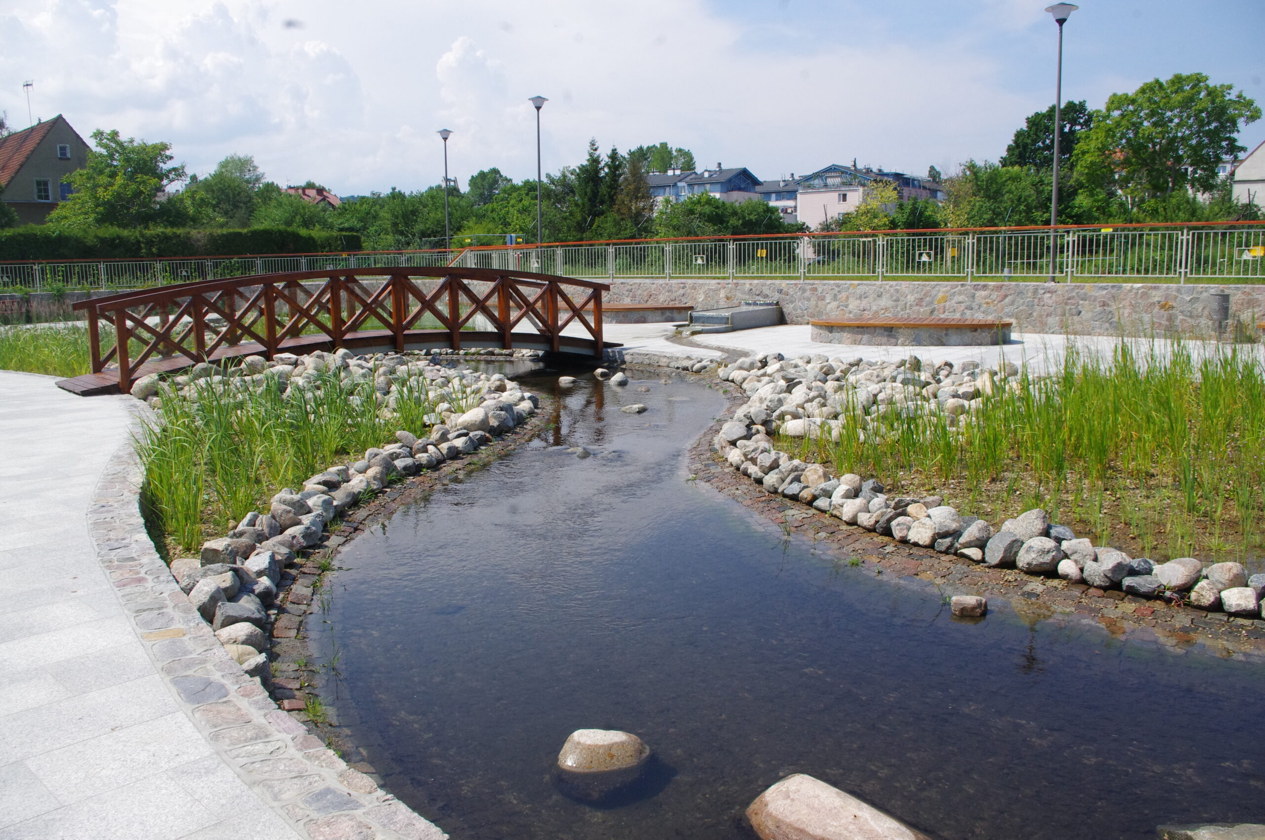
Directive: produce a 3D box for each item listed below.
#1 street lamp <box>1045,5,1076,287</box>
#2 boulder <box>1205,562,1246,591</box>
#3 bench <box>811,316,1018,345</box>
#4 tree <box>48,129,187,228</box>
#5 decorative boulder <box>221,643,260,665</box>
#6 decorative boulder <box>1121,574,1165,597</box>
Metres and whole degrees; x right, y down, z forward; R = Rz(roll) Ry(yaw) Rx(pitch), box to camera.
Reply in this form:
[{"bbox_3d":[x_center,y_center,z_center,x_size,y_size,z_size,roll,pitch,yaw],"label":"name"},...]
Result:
[{"bbox_3d":[8.729,-5.605,19.361,0.630,5.540,0.630,3,10,23],"label":"street lamp"},{"bbox_3d":[3.200,0.855,5.110,0.225,0.165,0.200,5,11,33],"label":"boulder"},{"bbox_3d":[5.300,-1.693,18.128,3.750,0.420,1.900,3,10,20],"label":"bench"},{"bbox_3d":[-23.388,-9.754,43.000,6.400,7.000,6.200,-5,10,-28],"label":"tree"},{"bbox_3d":[-1.692,1.015,4.080,0.190,0.130,0.160,-5,10,-23],"label":"decorative boulder"},{"bbox_3d":[2.823,0.920,5.250,0.230,0.120,0.160,4,10,29],"label":"decorative boulder"}]

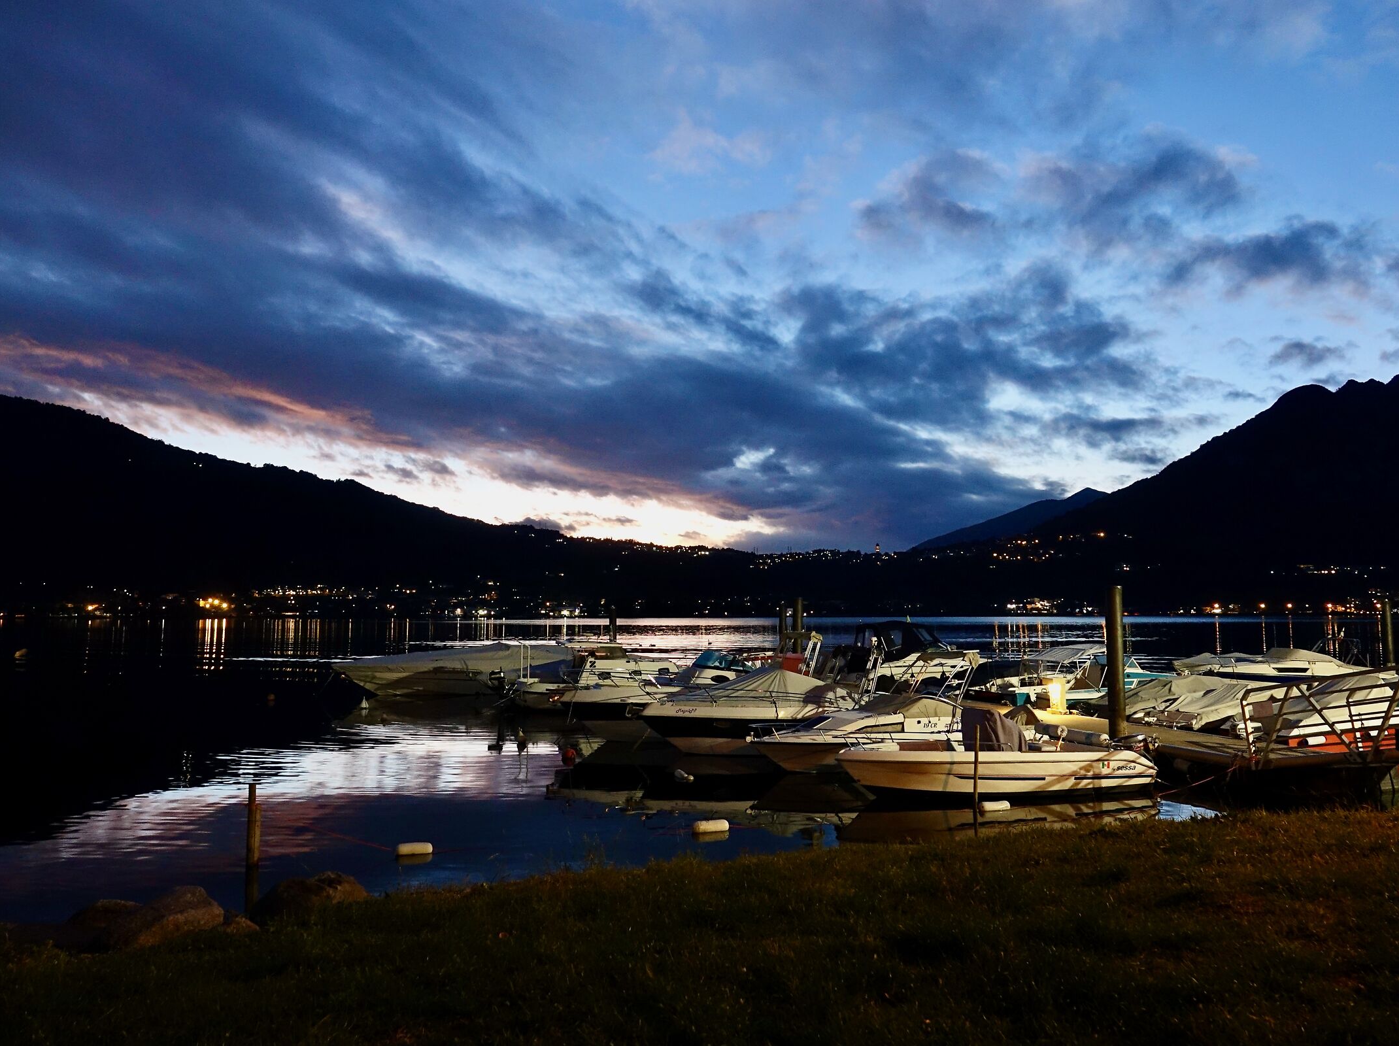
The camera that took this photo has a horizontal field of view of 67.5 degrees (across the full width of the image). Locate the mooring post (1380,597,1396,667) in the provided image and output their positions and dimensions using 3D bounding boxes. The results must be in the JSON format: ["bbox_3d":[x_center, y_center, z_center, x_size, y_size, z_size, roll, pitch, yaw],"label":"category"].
[{"bbox_3d":[28.825,4.750,43.753,0.290,3.000,0.290,0,-5,0],"label":"mooring post"}]

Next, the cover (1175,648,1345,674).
[{"bbox_3d":[19.527,4.799,36.221,5.400,0.900,2.100,1,-5,-14],"label":"cover"}]

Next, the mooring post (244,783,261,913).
[{"bbox_3d":[-5.244,3.776,12.281,0.160,1.400,0.150,0,-5,0],"label":"mooring post"}]

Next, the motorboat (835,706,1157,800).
[{"bbox_3d":[4.726,3.836,17.776,5.250,1.430,2.100,1,-5,-14],"label":"motorboat"}]

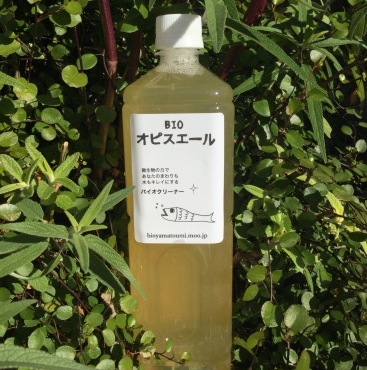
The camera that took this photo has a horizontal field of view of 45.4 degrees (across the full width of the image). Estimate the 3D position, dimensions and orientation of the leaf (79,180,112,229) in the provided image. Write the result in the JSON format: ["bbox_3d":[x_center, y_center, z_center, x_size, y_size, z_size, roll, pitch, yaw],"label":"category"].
[{"bbox_3d":[-0.057,0.014,0.288,0.009,0.041,0.004,42,13,27],"label":"leaf"}]

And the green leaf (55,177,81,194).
[{"bbox_3d":[-0.089,0.001,0.335,0.024,0.008,0.005,23,-19,16],"label":"green leaf"}]

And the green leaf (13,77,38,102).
[{"bbox_3d":[-0.124,-0.075,0.345,0.018,0.020,0.006,1,-10,-23],"label":"green leaf"}]

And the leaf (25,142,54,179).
[{"bbox_3d":[-0.107,-0.018,0.325,0.008,0.032,0.007,-39,-1,-32],"label":"leaf"}]

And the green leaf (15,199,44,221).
[{"bbox_3d":[-0.108,0.019,0.309,0.004,0.023,0.013,-32,26,53],"label":"green leaf"}]

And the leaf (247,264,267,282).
[{"bbox_3d":[0.057,0.069,0.338,0.015,0.014,0.003,-18,-24,0],"label":"leaf"}]

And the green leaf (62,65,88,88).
[{"bbox_3d":[-0.089,-0.089,0.360,0.022,0.021,0.005,-11,-17,-4],"label":"green leaf"}]

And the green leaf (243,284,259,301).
[{"bbox_3d":[0.057,0.091,0.370,0.019,0.005,0.011,-41,68,-12],"label":"green leaf"}]

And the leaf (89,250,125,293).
[{"bbox_3d":[-0.055,0.061,0.312,0.010,0.009,0.045,-40,62,-17],"label":"leaf"}]

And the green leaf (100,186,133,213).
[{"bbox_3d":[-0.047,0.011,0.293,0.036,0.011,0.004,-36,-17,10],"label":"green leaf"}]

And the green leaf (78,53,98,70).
[{"bbox_3d":[-0.078,-0.100,0.355,0.017,0.014,0.004,-30,2,-17],"label":"green leaf"}]

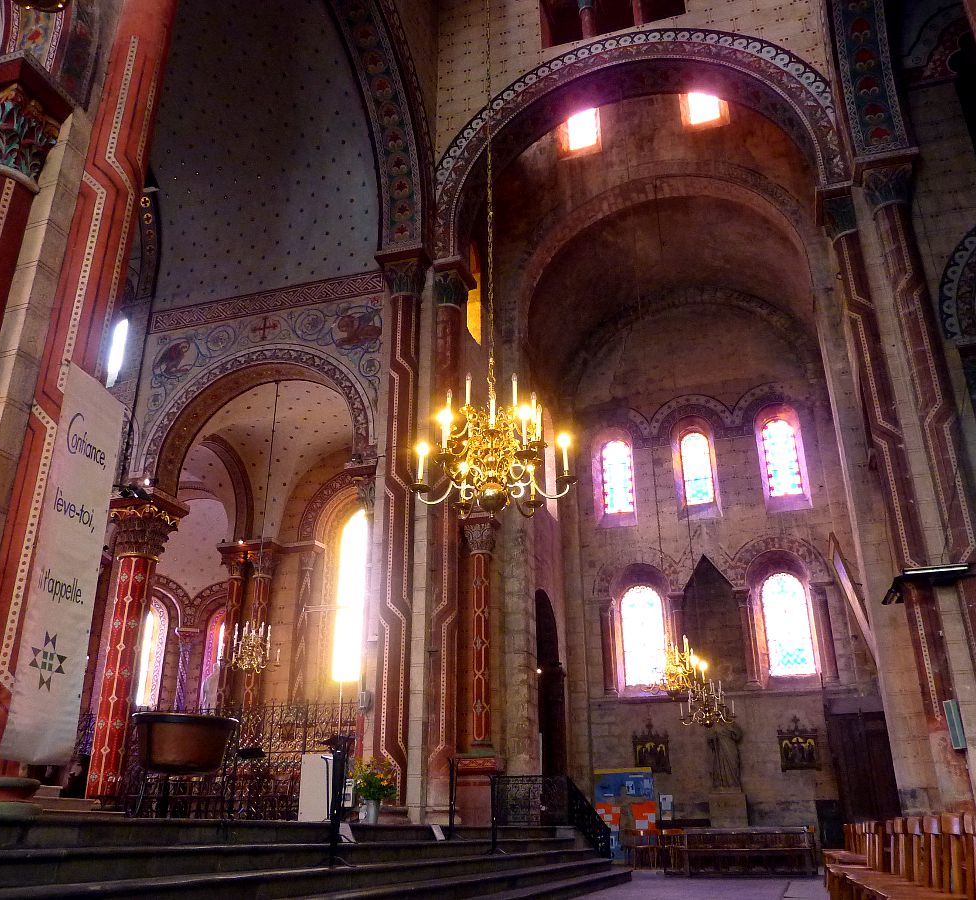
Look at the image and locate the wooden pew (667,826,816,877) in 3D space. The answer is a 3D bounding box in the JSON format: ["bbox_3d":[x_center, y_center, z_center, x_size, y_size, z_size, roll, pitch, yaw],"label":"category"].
[{"bbox_3d":[5.231,8.322,17.928,2.850,0.870,0.700,-7,-24,15],"label":"wooden pew"}]

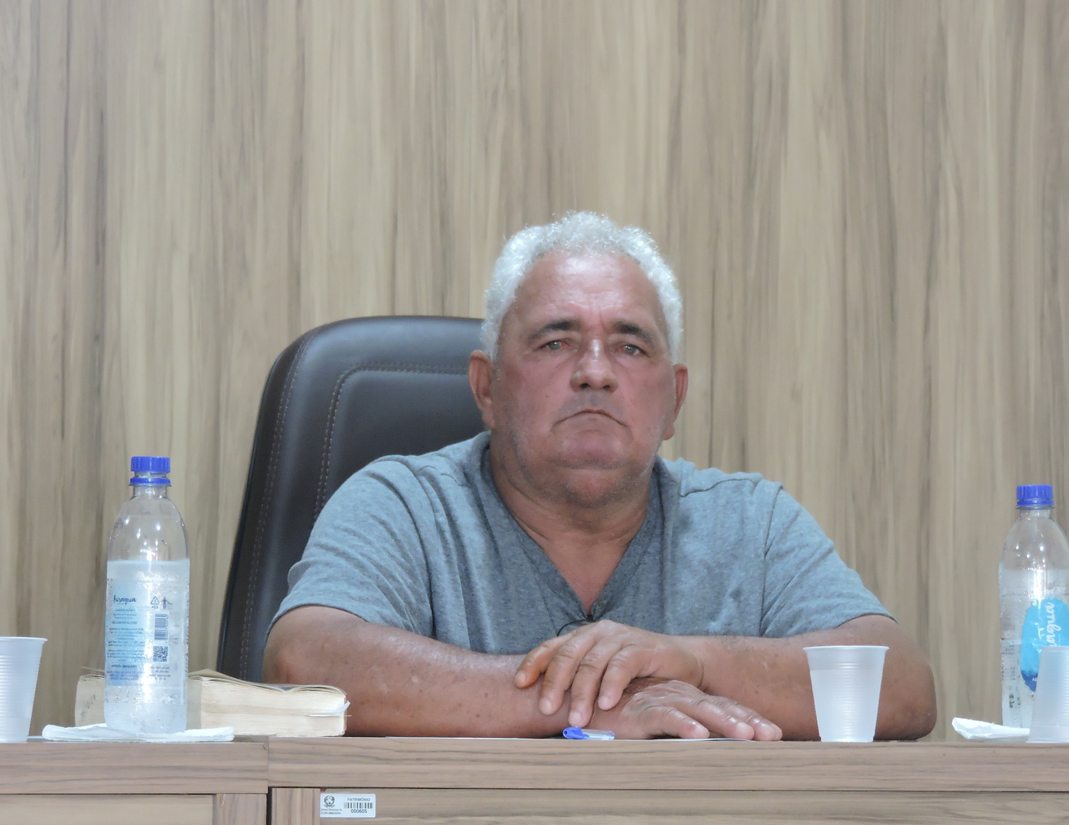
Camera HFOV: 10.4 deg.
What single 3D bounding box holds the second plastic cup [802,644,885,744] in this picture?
[{"bbox_3d":[0.254,0.230,4.790,0.071,0.080,0.071,0,-5,0],"label":"second plastic cup"}]

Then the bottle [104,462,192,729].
[{"bbox_3d":[-0.299,0.142,4.560,0.064,0.215,0.064,0,-5,0],"label":"bottle"}]

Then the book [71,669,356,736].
[{"bbox_3d":[-0.270,0.245,4.873,0.139,0.050,0.203,3,-6,-35],"label":"book"}]

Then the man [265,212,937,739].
[{"bbox_3d":[0.056,0.447,5.020,0.570,1.230,0.680,0,-5,-4],"label":"man"}]

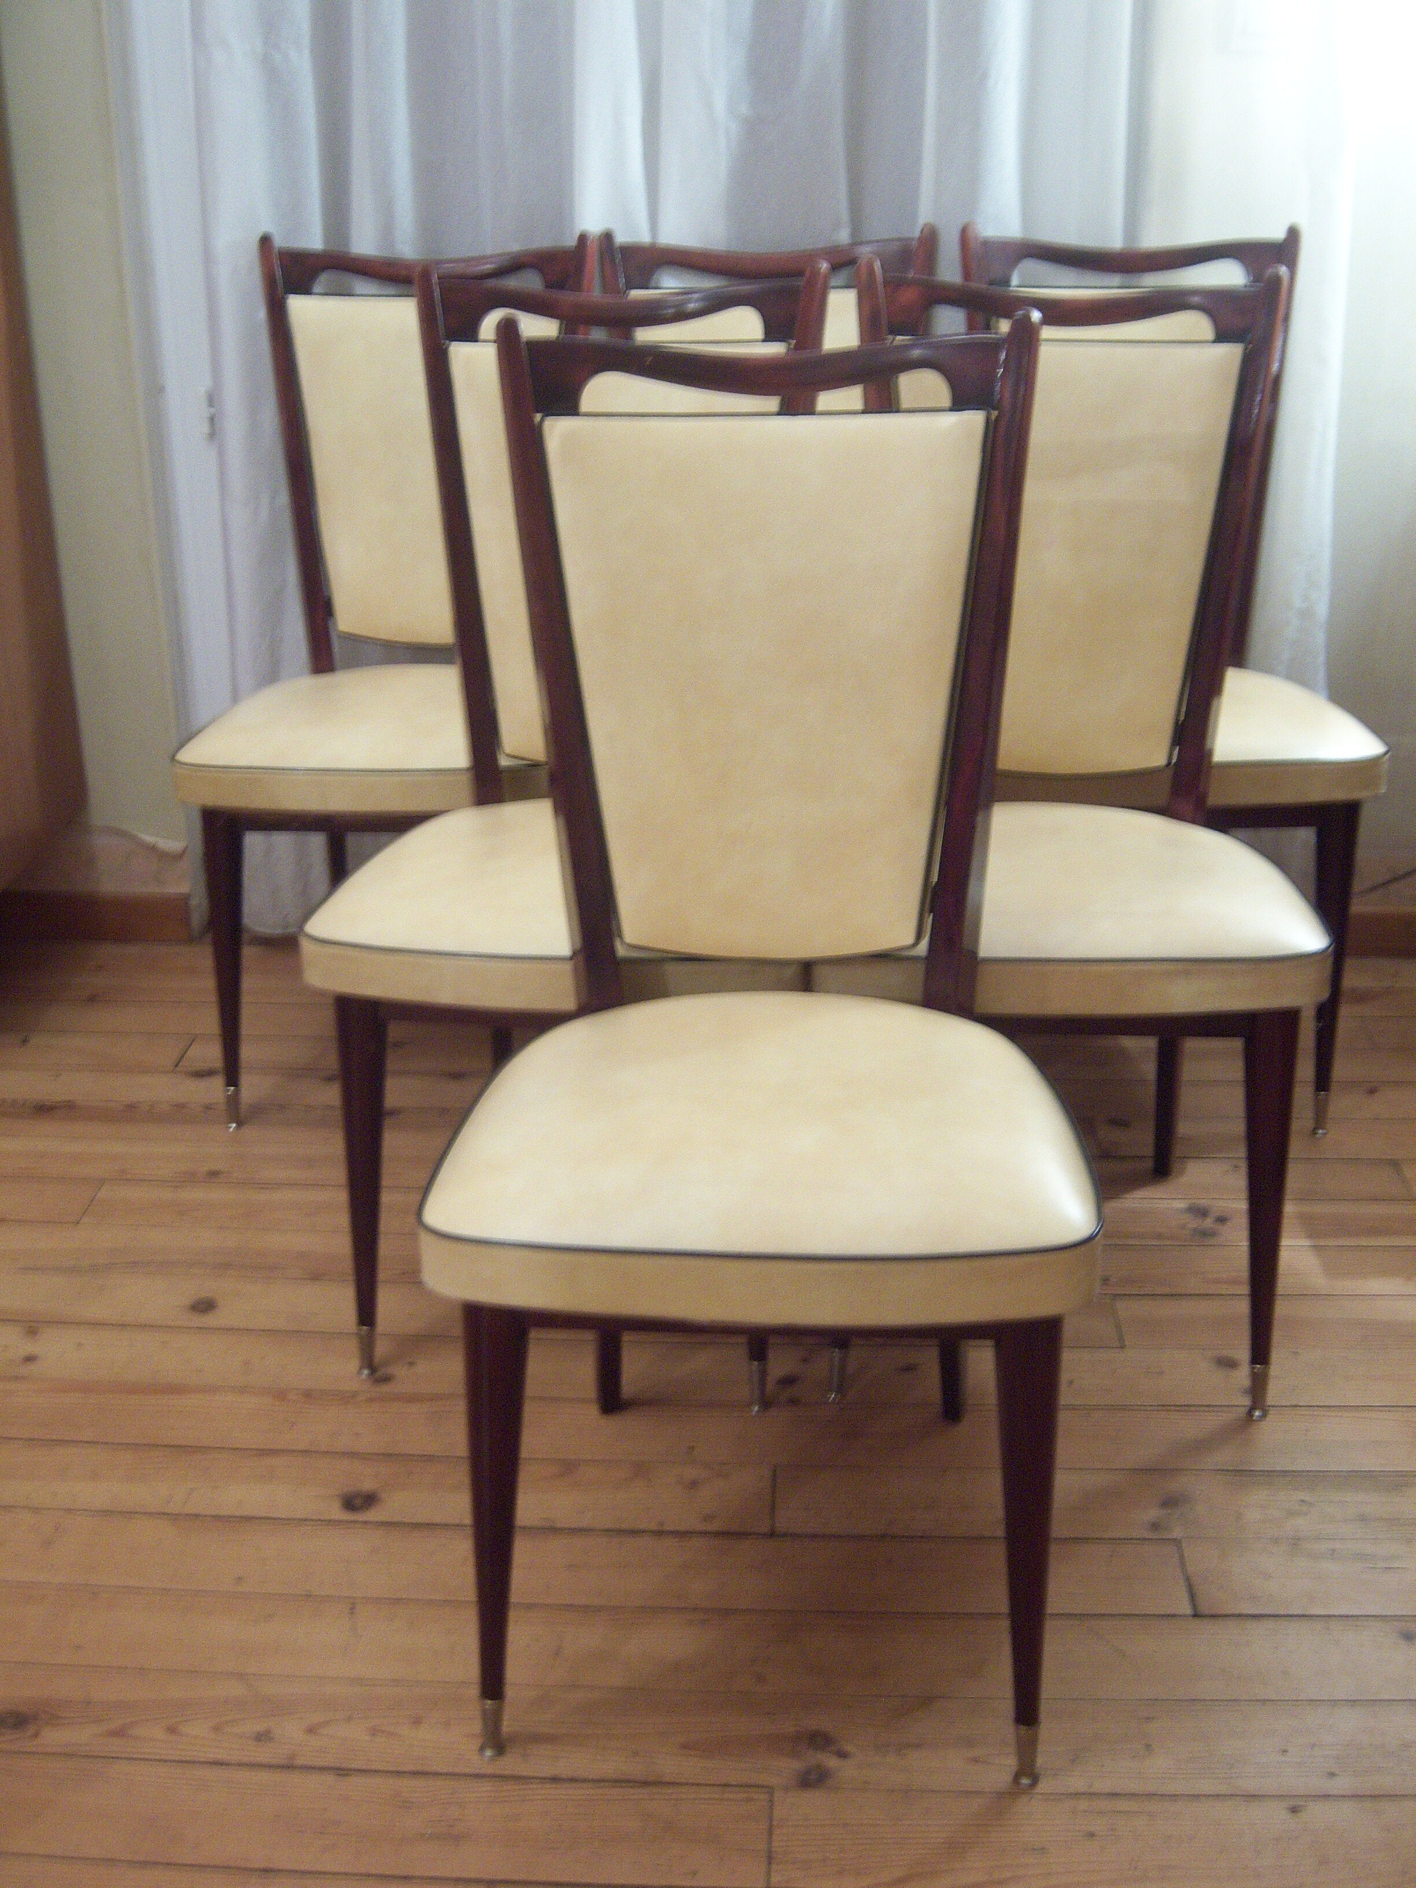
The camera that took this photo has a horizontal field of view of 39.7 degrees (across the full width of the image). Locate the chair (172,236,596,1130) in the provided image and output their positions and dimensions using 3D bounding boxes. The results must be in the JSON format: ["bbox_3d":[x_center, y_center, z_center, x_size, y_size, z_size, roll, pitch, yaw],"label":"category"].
[{"bbox_3d":[-0.349,-0.308,2.266,0.435,0.962,0.477,1,24,5],"label":"chair"}]

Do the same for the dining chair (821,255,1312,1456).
[{"bbox_3d":[0.323,-0.106,1.814,0.436,0.965,0.482,1,24,6],"label":"dining chair"}]

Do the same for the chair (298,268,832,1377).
[{"bbox_3d":[-0.106,-0.114,1.816,0.414,0.962,0.474,3,24,8],"label":"chair"}]

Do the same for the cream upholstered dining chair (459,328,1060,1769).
[{"bbox_3d":[0.045,0.069,1.398,0.435,0.962,0.477,1,24,4],"label":"cream upholstered dining chair"}]

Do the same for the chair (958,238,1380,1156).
[{"bbox_3d":[0.498,-0.308,2.237,0.414,0.962,0.474,-1,24,-1],"label":"chair"}]

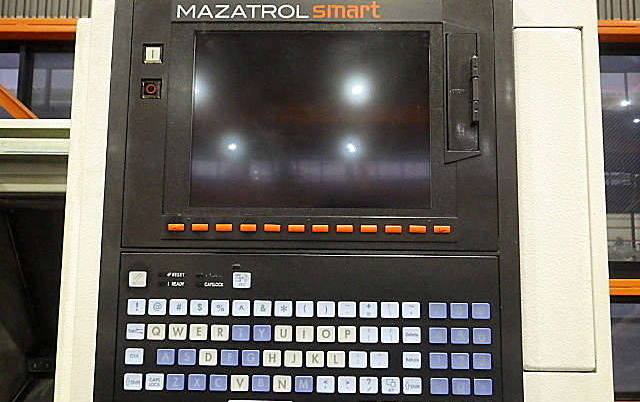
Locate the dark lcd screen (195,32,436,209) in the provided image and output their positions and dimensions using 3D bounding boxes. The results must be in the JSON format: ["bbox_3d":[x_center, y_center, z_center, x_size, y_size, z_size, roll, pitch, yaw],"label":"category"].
[{"bbox_3d":[-0.008,-0.073,0.470,0.214,0.162,0.010,1,-6,1],"label":"dark lcd screen"}]

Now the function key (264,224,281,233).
[{"bbox_3d":[-0.042,0.024,0.456,0.015,0.007,0.005,1,-6,1],"label":"function key"}]

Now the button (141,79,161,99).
[{"bbox_3d":[-0.153,-0.101,0.470,0.018,0.018,0.010,1,-6,1],"label":"button"}]

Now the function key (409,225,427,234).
[{"bbox_3d":[0.086,0.025,0.454,0.015,0.007,0.005,1,-6,1],"label":"function key"}]

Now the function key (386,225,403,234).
[{"bbox_3d":[0.065,0.025,0.454,0.015,0.007,0.005,1,-6,1],"label":"function key"}]

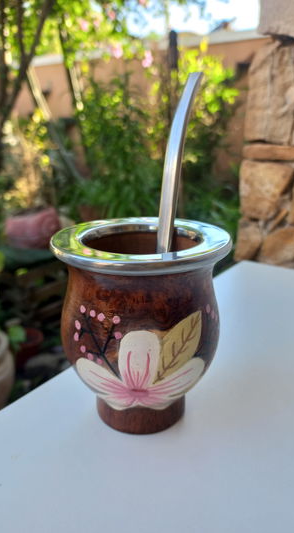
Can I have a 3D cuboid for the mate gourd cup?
[{"bbox_3d":[-0.003,0.032,0.206,0.088,0.098,0.088,0,18,0],"label":"mate gourd cup"}]

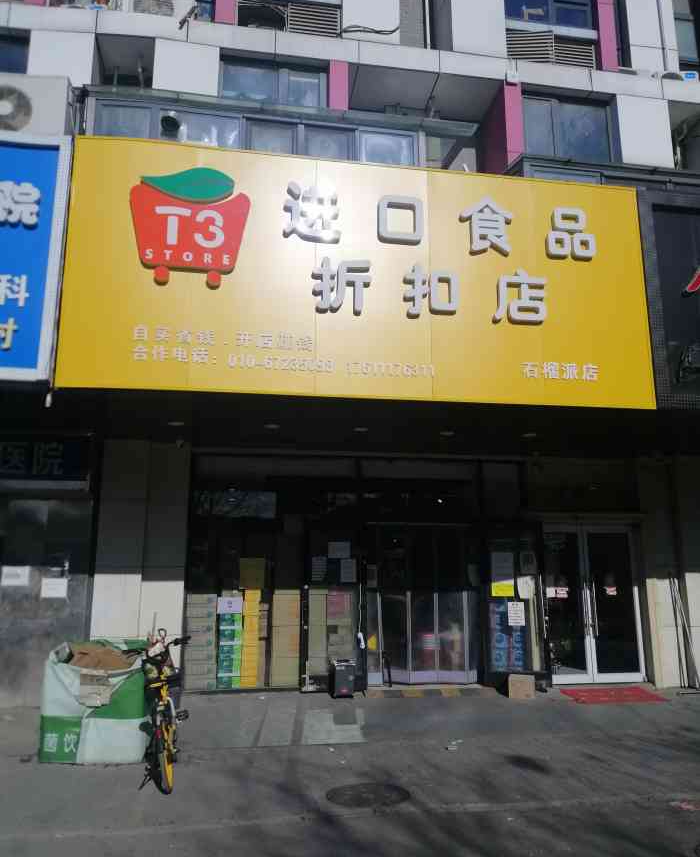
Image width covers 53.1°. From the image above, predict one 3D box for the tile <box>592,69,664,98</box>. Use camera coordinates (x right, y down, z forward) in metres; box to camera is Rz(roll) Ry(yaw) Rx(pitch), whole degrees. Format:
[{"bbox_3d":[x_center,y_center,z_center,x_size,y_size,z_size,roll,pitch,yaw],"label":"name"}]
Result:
[{"bbox_3d":[4.046,-5.010,10.263,1.088,0.366,0.080,2,-12,-9],"label":"tile"}]

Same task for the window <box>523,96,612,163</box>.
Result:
[{"bbox_3d":[3.241,-4.444,10.505,1.384,1.081,0.080,2,-12,-9],"label":"window"}]

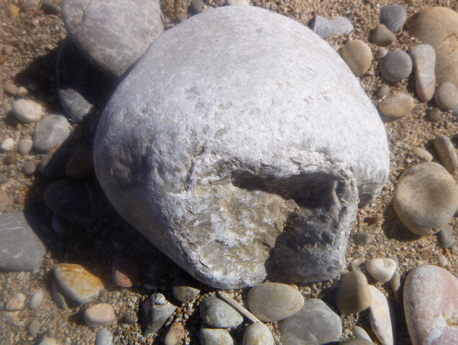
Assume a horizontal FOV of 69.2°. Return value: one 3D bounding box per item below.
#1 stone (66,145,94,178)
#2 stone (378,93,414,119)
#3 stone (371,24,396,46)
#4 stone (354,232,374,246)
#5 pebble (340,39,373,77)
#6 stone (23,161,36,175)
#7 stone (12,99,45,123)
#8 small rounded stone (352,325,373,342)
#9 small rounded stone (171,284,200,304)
[{"bbox_3d":[-0.187,-0.012,0.416,0.034,0.022,0.043,12,66,5],"label":"stone"},{"bbox_3d":[0.229,-0.090,0.452,0.048,0.024,0.037,-13,66,-6],"label":"stone"},{"bbox_3d":[0.237,-0.209,0.508,0.038,0.022,0.032,33,69,14],"label":"stone"},{"bbox_3d":[0.154,0.076,0.380,0.022,0.011,0.015,5,65,2],"label":"stone"},{"bbox_3d":[0.185,-0.166,0.485,0.052,0.029,0.059,-14,66,-7],"label":"pebble"},{"bbox_3d":[-0.250,-0.006,0.418,0.016,0.011,0.017,-13,66,-6],"label":"stone"},{"bbox_3d":[-0.271,-0.084,0.449,0.045,0.022,0.034,21,67,10],"label":"stone"},{"bbox_3d":[0.138,0.168,0.338,0.028,0.010,0.014,40,71,17],"label":"small rounded stone"},{"bbox_3d":[-0.046,0.130,0.354,0.030,0.012,0.018,4,65,2],"label":"small rounded stone"}]

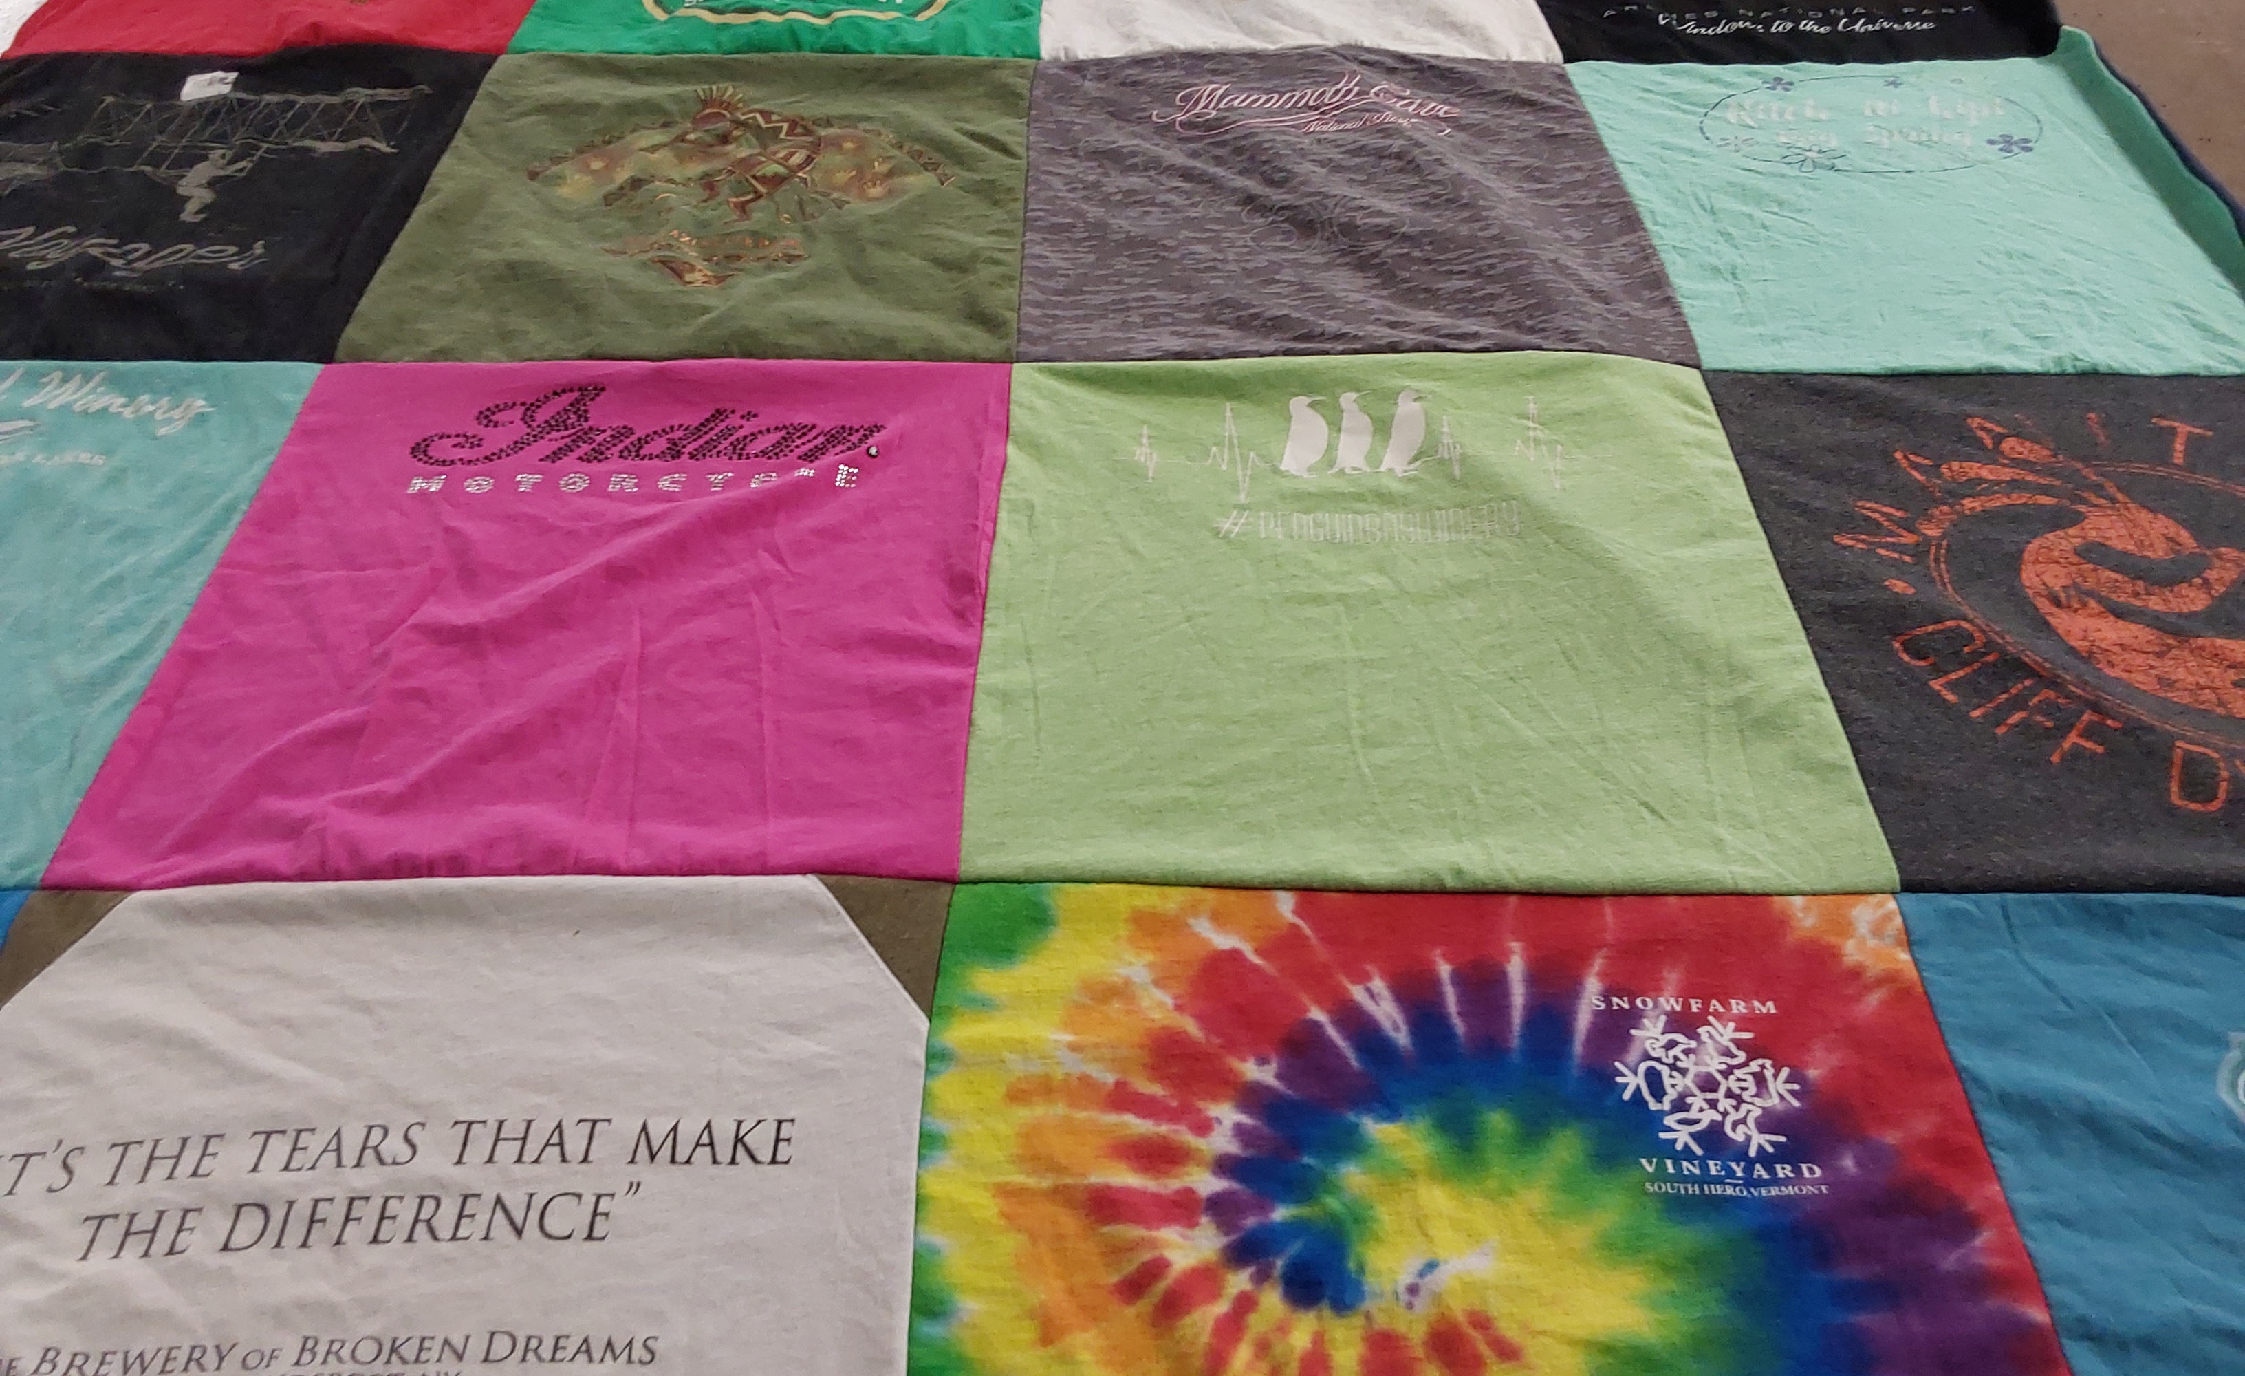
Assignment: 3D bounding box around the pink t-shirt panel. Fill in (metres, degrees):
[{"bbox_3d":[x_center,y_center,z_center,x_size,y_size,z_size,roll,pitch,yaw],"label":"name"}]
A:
[{"bbox_3d":[-0.256,-0.053,0.892,0.388,0.020,0.387,0,43,0],"label":"pink t-shirt panel"}]

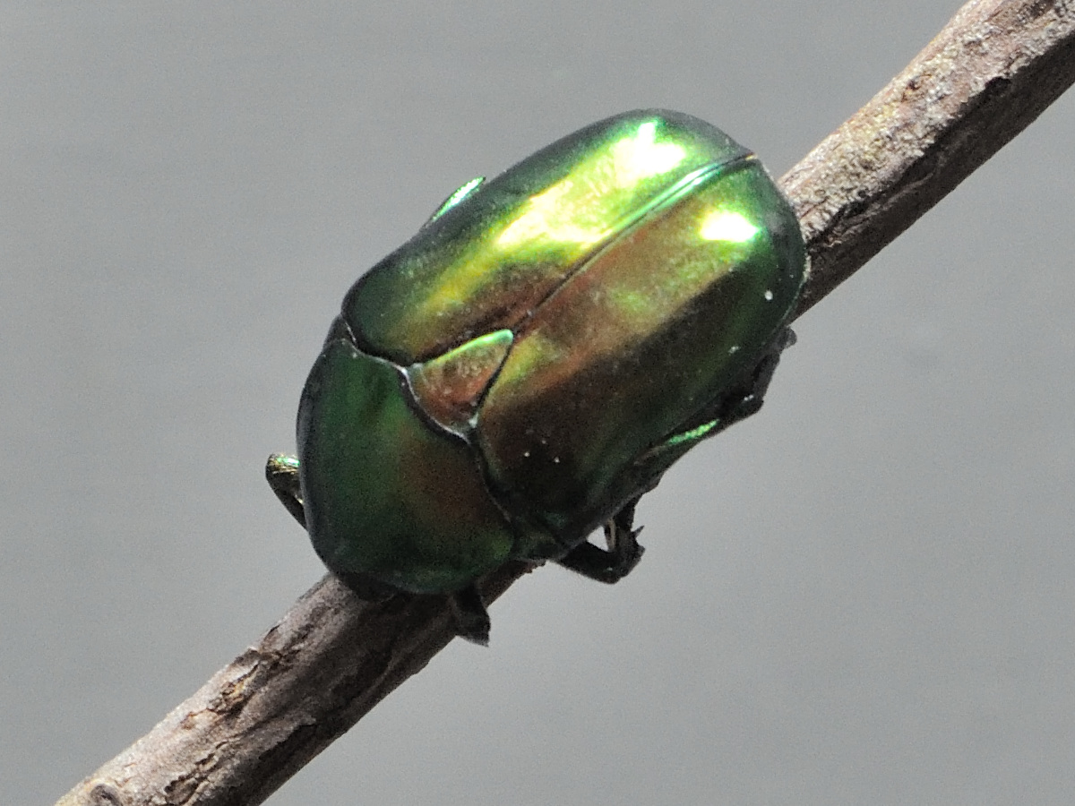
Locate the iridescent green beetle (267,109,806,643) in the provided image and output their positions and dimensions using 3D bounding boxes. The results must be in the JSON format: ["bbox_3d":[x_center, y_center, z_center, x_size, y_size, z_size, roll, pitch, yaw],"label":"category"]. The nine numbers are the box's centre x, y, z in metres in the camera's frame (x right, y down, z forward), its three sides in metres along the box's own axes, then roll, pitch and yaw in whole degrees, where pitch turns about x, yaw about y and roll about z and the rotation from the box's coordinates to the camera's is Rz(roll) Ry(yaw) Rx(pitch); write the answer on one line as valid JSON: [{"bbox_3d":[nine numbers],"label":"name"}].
[{"bbox_3d":[0.000,-0.001,0.205,0.013,0.020,0.010,50,8,18],"label":"iridescent green beetle"}]

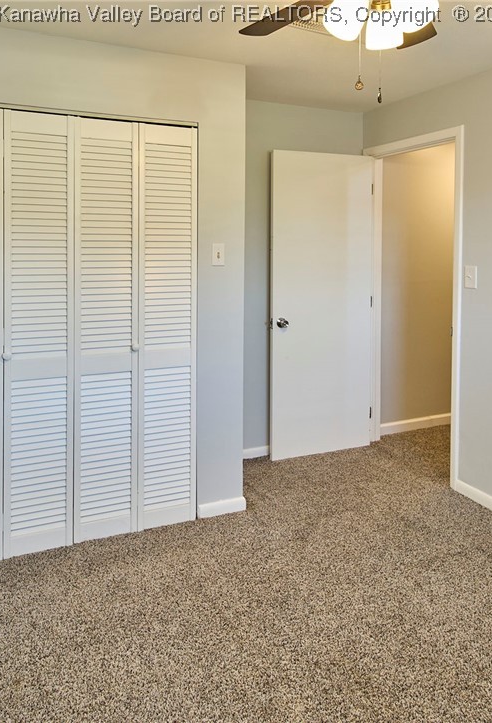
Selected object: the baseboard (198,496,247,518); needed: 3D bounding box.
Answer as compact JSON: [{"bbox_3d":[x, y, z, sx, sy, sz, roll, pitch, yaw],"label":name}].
[{"bbox_3d":[-0.125,0.781,2.723,0.270,0.075,0.020,-2,5,-24],"label":"baseboard"}]

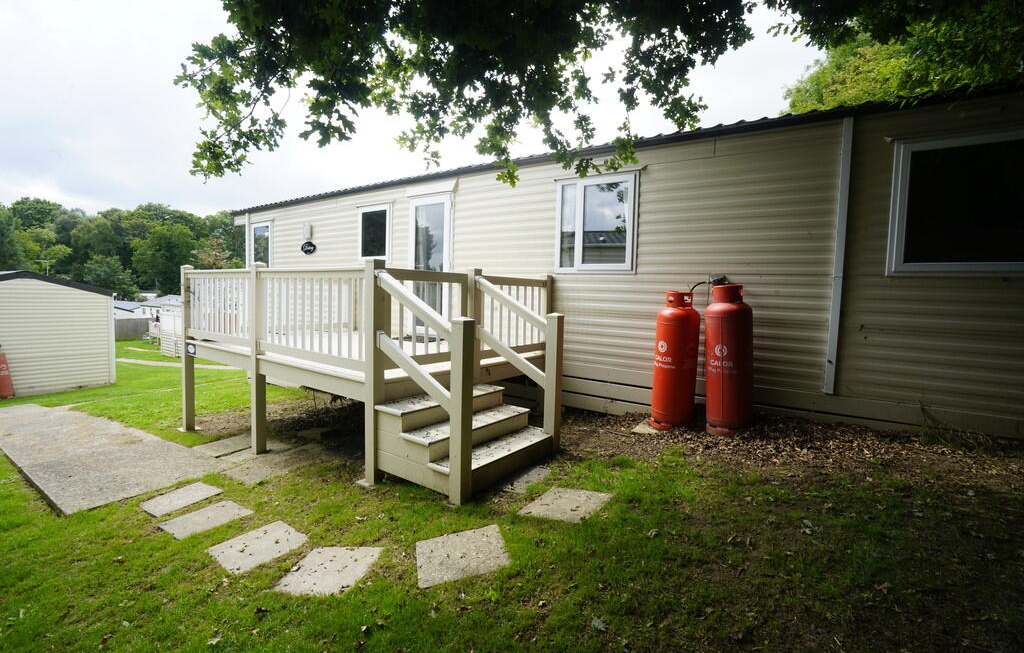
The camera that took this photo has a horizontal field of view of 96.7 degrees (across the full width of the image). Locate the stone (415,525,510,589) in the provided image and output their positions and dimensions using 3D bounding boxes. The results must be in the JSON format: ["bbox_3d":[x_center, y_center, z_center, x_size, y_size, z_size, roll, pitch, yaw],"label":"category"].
[{"bbox_3d":[-0.258,1.215,2.398,0.453,0.045,0.447,-6,2,-15],"label":"stone"}]

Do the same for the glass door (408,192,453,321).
[{"bbox_3d":[-1.209,-0.917,6.689,0.864,1.966,0.080,4,5,35],"label":"glass door"}]

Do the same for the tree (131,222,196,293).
[{"bbox_3d":[-52.274,-7.901,68.538,8.801,15.619,8.801,-2,5,-37],"label":"tree"}]

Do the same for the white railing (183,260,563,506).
[{"bbox_3d":[-1.440,0.341,5.316,4.633,2.001,2.649,4,5,35],"label":"white railing"}]

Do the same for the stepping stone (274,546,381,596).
[{"bbox_3d":[-0.934,1.275,2.358,0.426,0.045,0.425,-5,2,9],"label":"stepping stone"}]

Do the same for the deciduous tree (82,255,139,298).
[{"bbox_3d":[-56.594,-5.194,64.350,7.172,10.172,7.172,-2,5,-41],"label":"deciduous tree"}]

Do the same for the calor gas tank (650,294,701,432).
[{"bbox_3d":[1.585,0.316,4.404,0.375,1.295,0.375,-1,5,-34],"label":"calor gas tank"}]

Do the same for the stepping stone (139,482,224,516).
[{"bbox_3d":[-2.557,1.357,3.536,0.441,0.045,0.449,-3,3,31],"label":"stepping stone"}]

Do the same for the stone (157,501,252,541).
[{"bbox_3d":[-2.097,1.341,3.116,0.432,0.045,0.440,-3,3,34],"label":"stone"}]

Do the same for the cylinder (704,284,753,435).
[{"bbox_3d":[1.955,0.287,4.096,0.375,1.295,0.375,-4,4,-44],"label":"cylinder"}]

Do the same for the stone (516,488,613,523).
[{"bbox_3d":[0.344,1.147,2.880,0.434,0.045,0.439,-4,2,32],"label":"stone"}]

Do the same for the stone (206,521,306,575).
[{"bbox_3d":[-1.494,1.310,2.692,0.438,0.045,0.434,-3,3,39],"label":"stone"}]

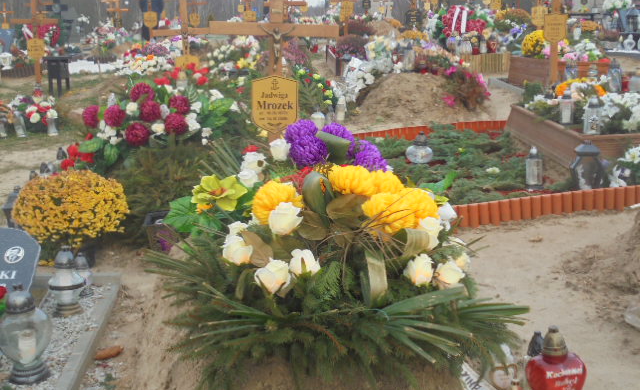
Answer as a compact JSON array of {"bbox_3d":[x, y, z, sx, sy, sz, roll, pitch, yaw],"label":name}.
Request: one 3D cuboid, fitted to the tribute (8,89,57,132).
[{"bbox_3d":[-2.821,-0.828,7.800,0.500,0.439,0.400,-2,13,-8],"label":"tribute"}]

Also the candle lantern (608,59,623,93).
[{"bbox_3d":[3.048,-1.221,8.200,0.135,0.348,0.135,0,13,0],"label":"candle lantern"}]

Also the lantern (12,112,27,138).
[{"bbox_3d":[-3.132,-0.731,8.300,0.105,0.270,0.105,-2,14,0],"label":"lantern"}]

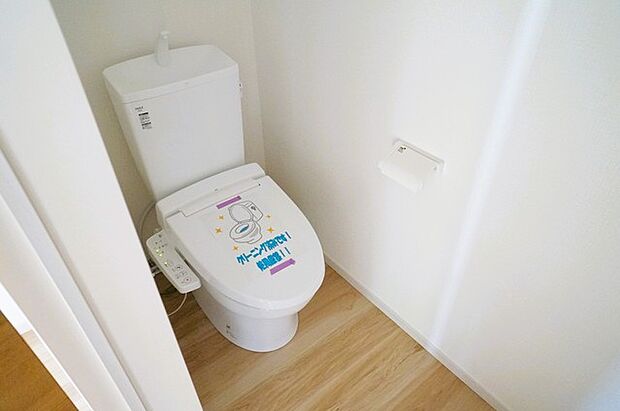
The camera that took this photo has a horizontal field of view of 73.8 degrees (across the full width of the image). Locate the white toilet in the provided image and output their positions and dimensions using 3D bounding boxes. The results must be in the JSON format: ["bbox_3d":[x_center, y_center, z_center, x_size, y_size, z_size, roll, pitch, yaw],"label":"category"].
[{"bbox_3d":[-0.256,0.047,1.337,0.463,0.876,0.809,-26,44,-29],"label":"white toilet"}]

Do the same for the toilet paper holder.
[{"bbox_3d":[0.273,-0.107,1.149,0.090,0.090,0.168,-27,45,-29],"label":"toilet paper holder"}]

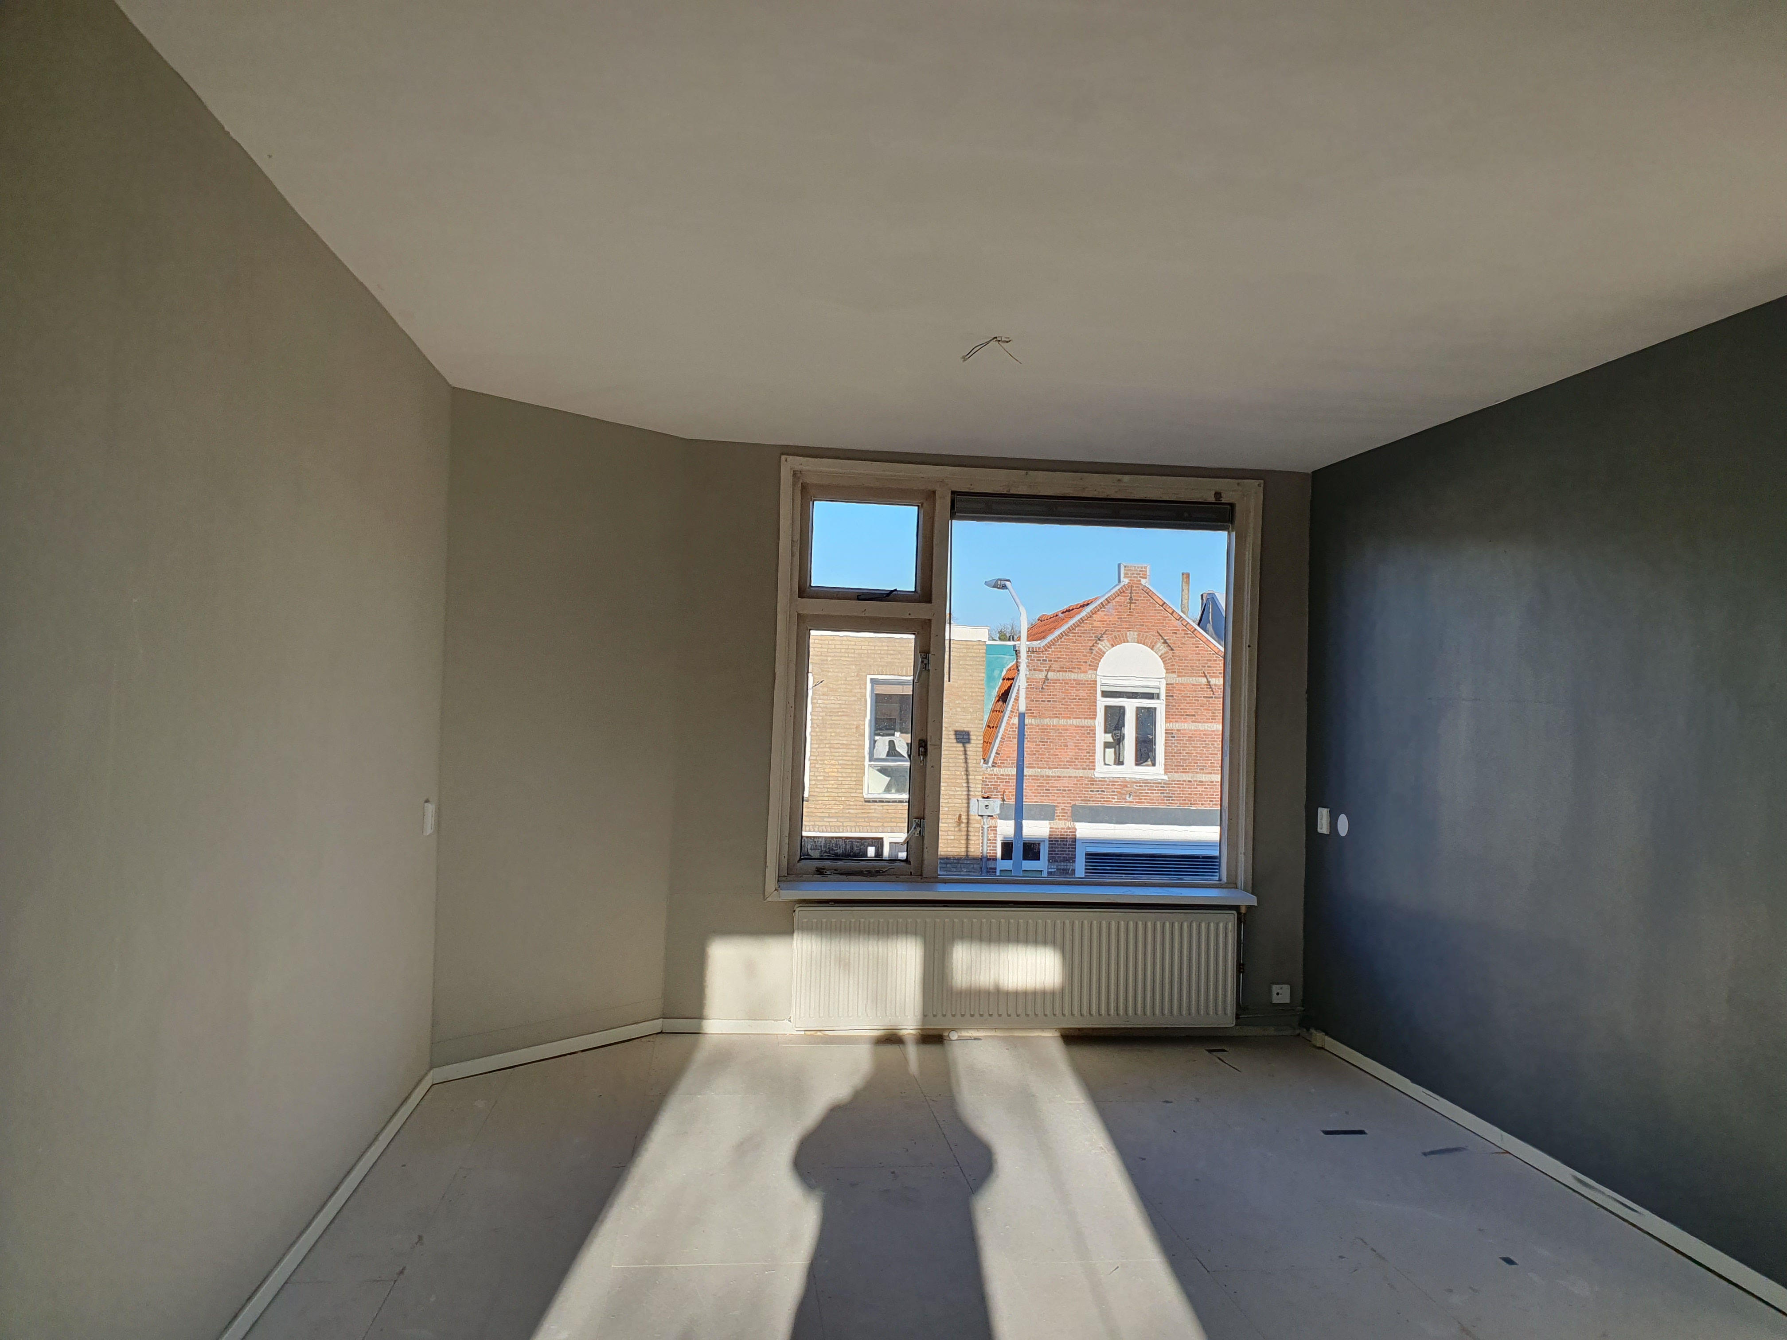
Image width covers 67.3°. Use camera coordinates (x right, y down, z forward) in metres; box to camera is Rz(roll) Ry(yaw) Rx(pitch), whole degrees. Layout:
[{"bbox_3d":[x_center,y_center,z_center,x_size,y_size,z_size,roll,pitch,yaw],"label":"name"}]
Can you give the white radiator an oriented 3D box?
[{"bbox_3d":[0.528,1.260,5.694,1.907,0.502,0.090,2,-1,-7],"label":"white radiator"}]

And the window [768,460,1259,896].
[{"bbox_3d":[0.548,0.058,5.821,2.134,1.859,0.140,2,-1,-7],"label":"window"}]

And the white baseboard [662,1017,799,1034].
[{"bbox_3d":[-0.675,1.489,5.598,0.565,0.063,0.016,2,-1,-7],"label":"white baseboard"}]

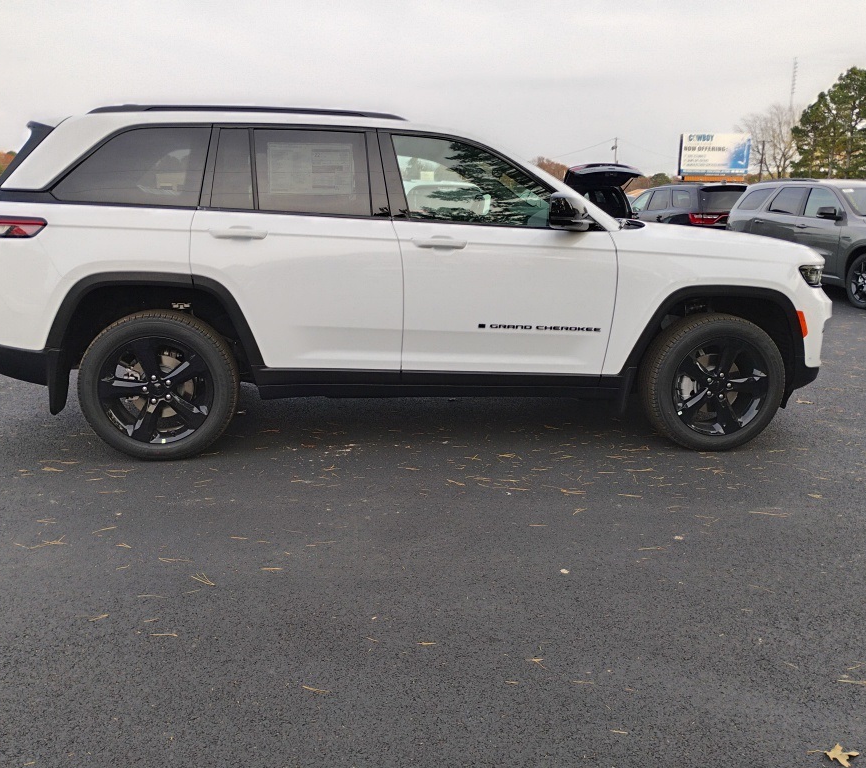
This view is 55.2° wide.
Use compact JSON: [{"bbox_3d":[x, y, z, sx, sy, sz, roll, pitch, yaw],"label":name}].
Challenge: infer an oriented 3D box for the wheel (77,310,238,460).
[{"bbox_3d":[-1.389,-0.001,4.237,0.765,0.765,0.265,0,12,-7],"label":"wheel"}]

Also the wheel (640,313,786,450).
[{"bbox_3d":[1.551,-0.017,4.612,0.765,0.765,0.265,0,12,-7],"label":"wheel"}]

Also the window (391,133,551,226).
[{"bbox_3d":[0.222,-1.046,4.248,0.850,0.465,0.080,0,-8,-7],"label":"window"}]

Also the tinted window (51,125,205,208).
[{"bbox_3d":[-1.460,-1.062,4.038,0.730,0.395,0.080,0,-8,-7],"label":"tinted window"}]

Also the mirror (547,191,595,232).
[{"bbox_3d":[0.698,-0.875,4.202,0.170,0.195,0.240,0,12,-7],"label":"mirror"}]

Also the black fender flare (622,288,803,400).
[{"bbox_3d":[1.506,-0.228,4.495,1.020,0.620,0.150,0,12,-7],"label":"black fender flare"}]

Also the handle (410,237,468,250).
[{"bbox_3d":[0.032,-0.707,4.157,0.280,0.060,0.065,0,12,-7],"label":"handle"}]

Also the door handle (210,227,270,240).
[{"bbox_3d":[-0.943,-0.731,4.026,0.285,0.060,0.065,0,12,-7],"label":"door handle"}]

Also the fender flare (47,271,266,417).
[{"bbox_3d":[-1.365,-0.211,4.123,1.030,0.690,0.150,0,12,-7],"label":"fender flare"}]

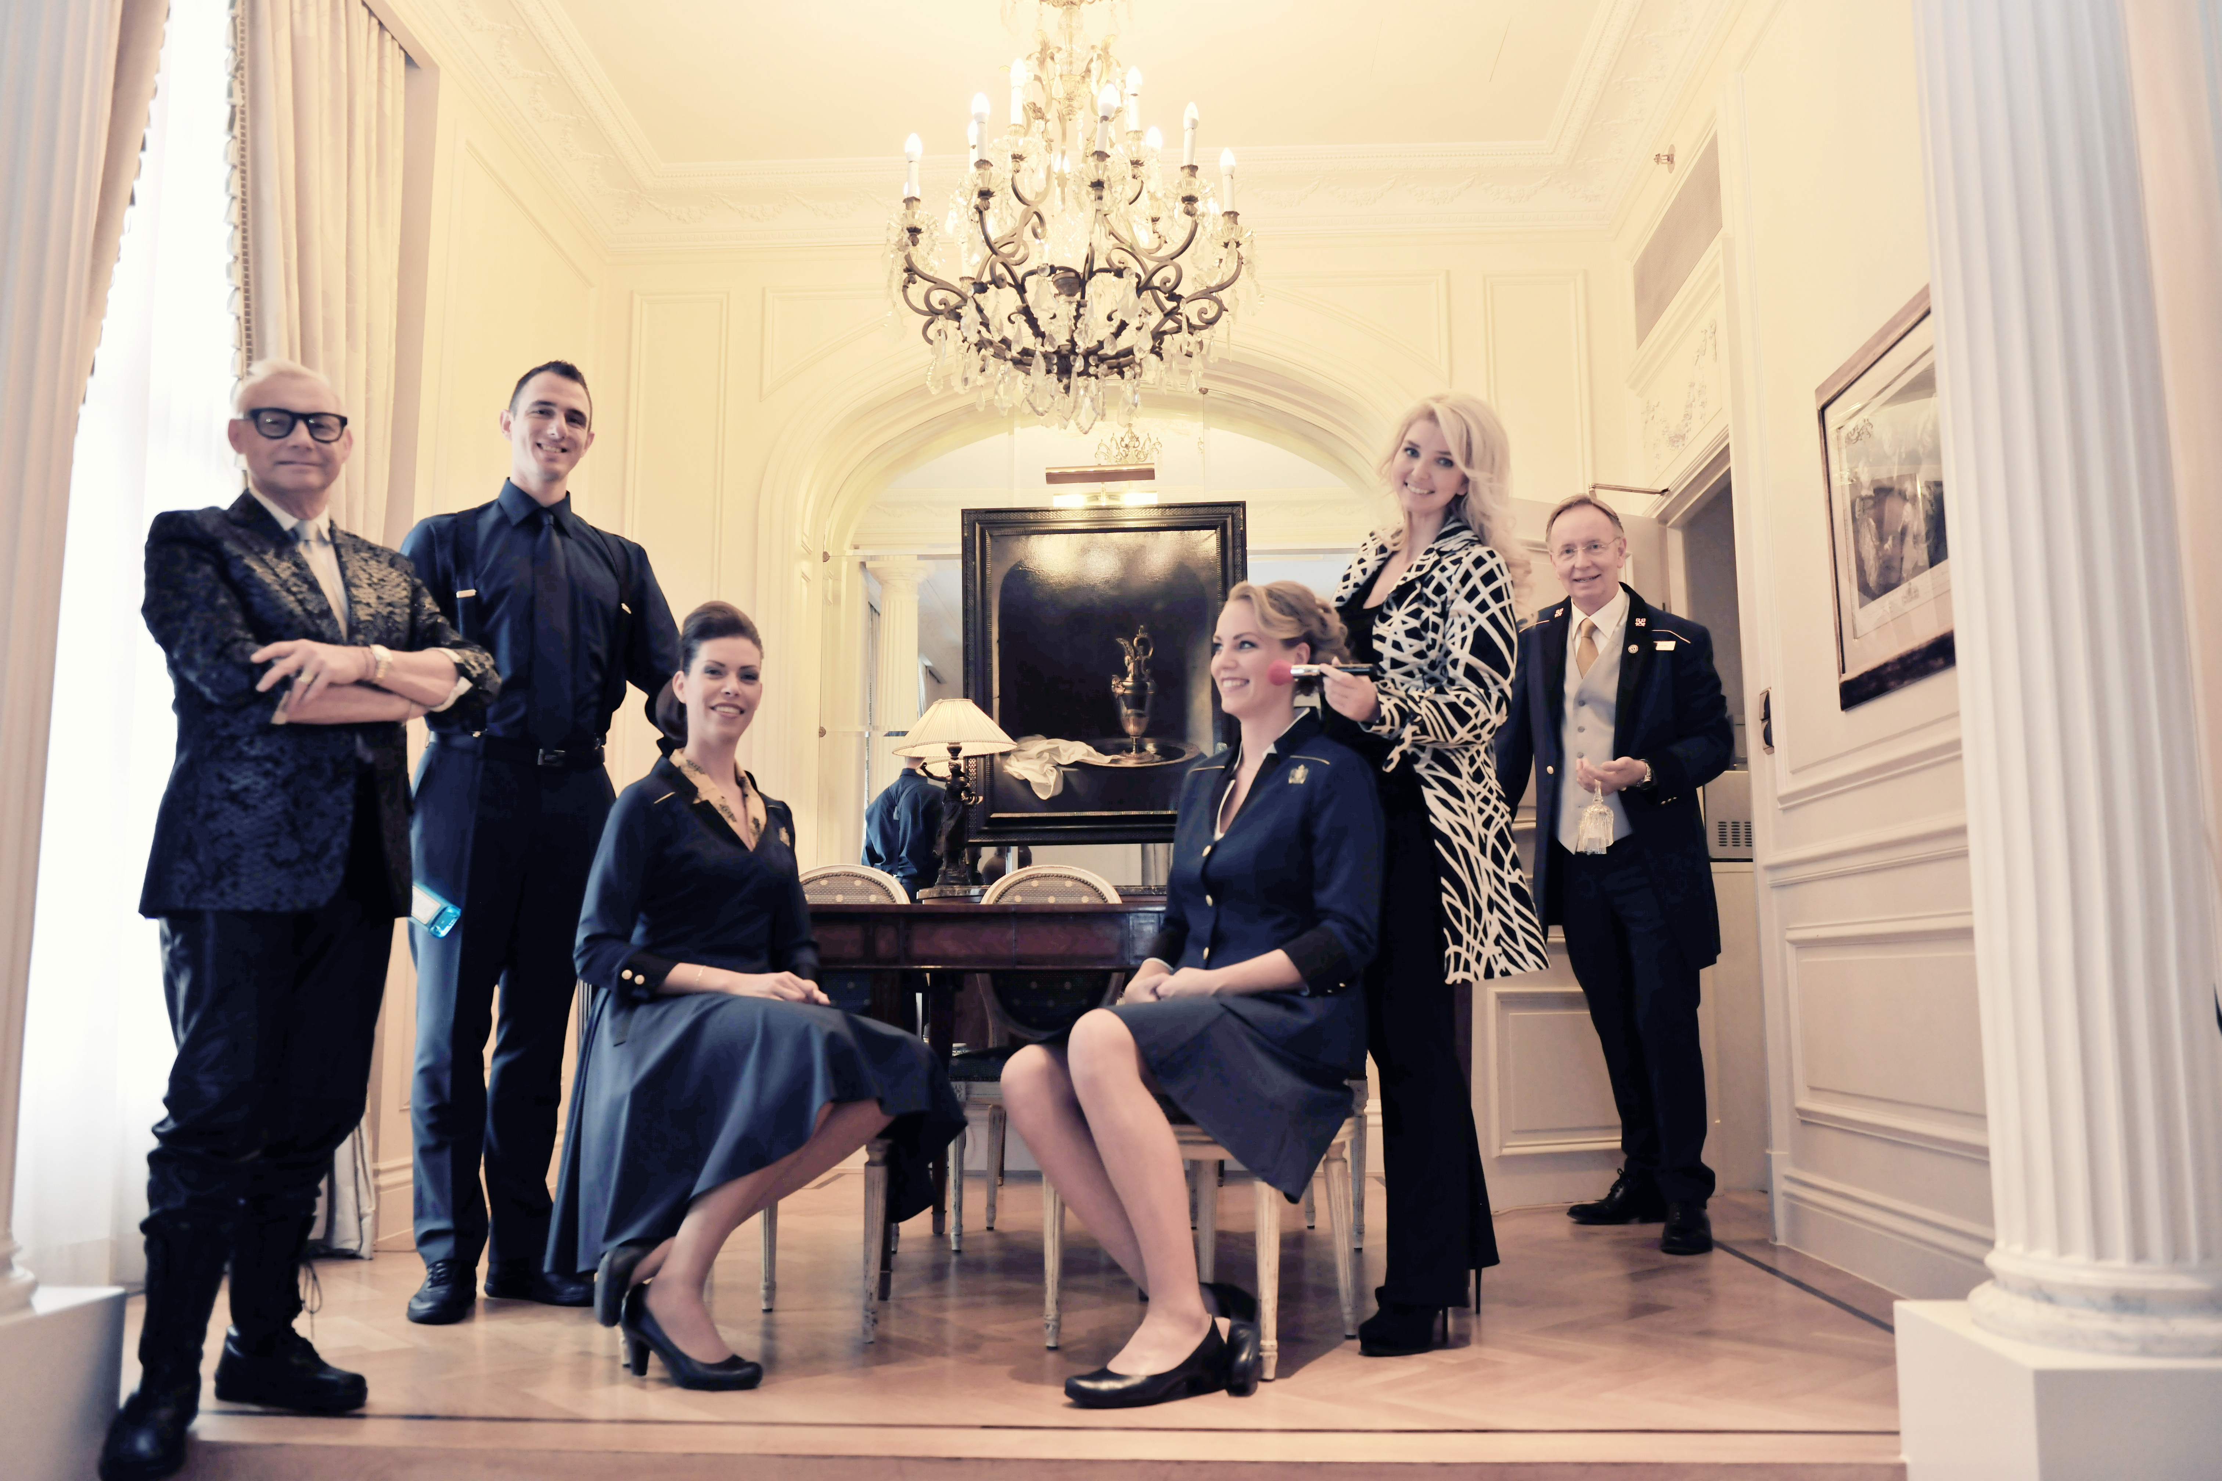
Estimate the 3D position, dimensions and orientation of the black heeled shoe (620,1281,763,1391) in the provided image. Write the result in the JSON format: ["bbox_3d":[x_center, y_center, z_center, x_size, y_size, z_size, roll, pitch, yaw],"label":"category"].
[{"bbox_3d":[-0.684,0.975,2.828,0.235,0.150,0.085,-3,-8,19],"label":"black heeled shoe"}]

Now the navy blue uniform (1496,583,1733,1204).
[{"bbox_3d":[1.266,0.361,4.305,0.560,1.540,0.370,-5,-9,32],"label":"navy blue uniform"}]

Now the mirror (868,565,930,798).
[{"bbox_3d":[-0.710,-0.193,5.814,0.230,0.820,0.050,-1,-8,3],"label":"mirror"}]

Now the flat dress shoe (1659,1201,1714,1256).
[{"bbox_3d":[1.391,1.154,4.171,0.110,0.120,0.300,-3,-9,22],"label":"flat dress shoe"}]

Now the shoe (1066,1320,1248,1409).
[{"bbox_3d":[0.053,0.940,2.639,0.255,0.110,0.088,3,-9,-21],"label":"shoe"}]

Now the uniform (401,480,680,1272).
[{"bbox_3d":[-1.153,0.244,3.441,0.540,1.575,0.340,4,-9,-29],"label":"uniform"}]

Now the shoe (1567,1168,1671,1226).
[{"bbox_3d":[1.373,1.212,4.614,0.300,0.125,0.110,1,-8,-9],"label":"shoe"}]

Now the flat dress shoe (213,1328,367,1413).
[{"bbox_3d":[-1.290,0.981,2.716,0.265,0.120,0.105,-3,-8,19],"label":"flat dress shoe"}]

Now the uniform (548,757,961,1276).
[{"bbox_3d":[-0.647,0.480,3.079,0.520,0.920,0.700,7,-10,-42],"label":"uniform"}]

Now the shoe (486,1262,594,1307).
[{"bbox_3d":[-1.109,1.057,3.473,0.305,0.120,0.110,-4,-9,25],"label":"shoe"}]

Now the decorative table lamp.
[{"bbox_3d":[-0.496,0.167,5.518,0.395,0.608,0.395,-1,-8,3],"label":"decorative table lamp"}]

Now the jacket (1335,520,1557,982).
[{"bbox_3d":[0.606,0.010,3.203,0.380,0.867,0.450,6,-10,-38],"label":"jacket"}]

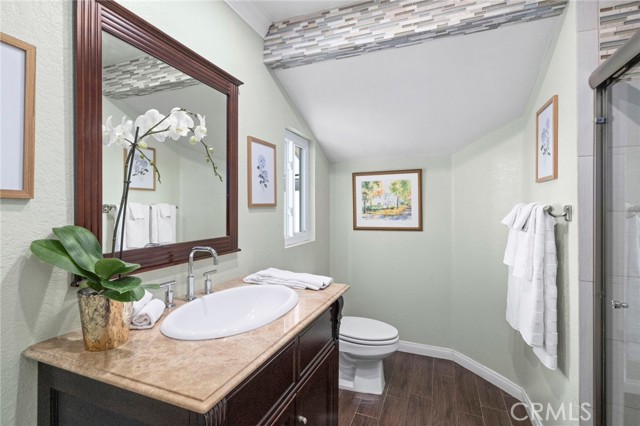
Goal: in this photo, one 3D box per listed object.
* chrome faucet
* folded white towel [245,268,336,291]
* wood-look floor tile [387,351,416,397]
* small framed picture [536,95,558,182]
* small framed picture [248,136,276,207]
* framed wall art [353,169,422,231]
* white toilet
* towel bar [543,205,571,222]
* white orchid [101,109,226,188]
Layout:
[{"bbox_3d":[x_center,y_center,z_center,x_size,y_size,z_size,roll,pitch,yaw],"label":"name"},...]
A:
[{"bbox_3d":[-0.467,0.242,1.134,0.158,0.207,0.040,-1,1,23],"label":"chrome faucet"},{"bbox_3d":[-0.157,0.317,1.360,0.425,0.042,0.165,-1,1,23],"label":"folded white towel"},{"bbox_3d":[0.635,1.224,2.171,0.144,0.010,0.649,-1,1,23],"label":"wood-look floor tile"},{"bbox_3d":[1.067,-0.332,1.345,0.022,0.366,0.285,-1,1,23],"label":"small framed picture"},{"bbox_3d":[-0.339,-0.233,1.705,0.020,0.395,0.296,-1,1,23],"label":"small framed picture"},{"bbox_3d":[0.585,-0.105,2.511,0.605,0.528,0.025,-1,1,23],"label":"framed wall art"},{"bbox_3d":[0.199,0.878,2.025,0.700,0.700,0.390,-1,1,23],"label":"white toilet"},{"bbox_3d":[1.061,-0.001,1.395,0.080,0.063,0.605,-1,1,23],"label":"towel bar"},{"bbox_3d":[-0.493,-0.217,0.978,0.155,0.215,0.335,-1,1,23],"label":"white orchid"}]

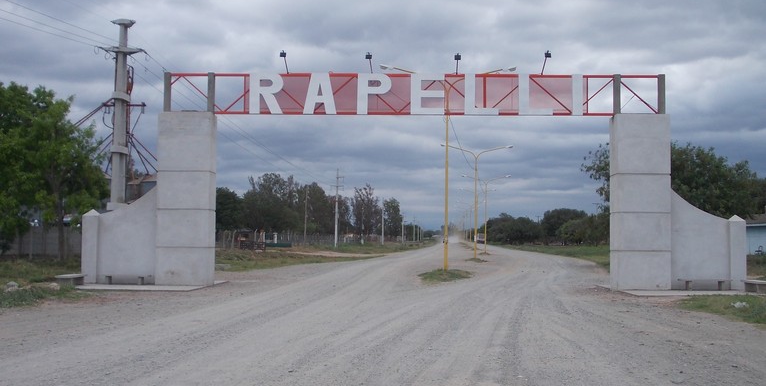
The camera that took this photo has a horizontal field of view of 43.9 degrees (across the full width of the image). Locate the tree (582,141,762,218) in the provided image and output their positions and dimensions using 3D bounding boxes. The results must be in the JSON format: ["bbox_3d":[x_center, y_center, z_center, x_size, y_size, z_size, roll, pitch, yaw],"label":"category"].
[{"bbox_3d":[17.625,0.577,57.831,10.244,7.321,8.707,0,-3,17],"label":"tree"}]

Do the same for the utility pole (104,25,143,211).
[{"bbox_3d":[-12.594,-2.487,45.726,1.800,11.869,1.100,0,-3,-1],"label":"utility pole"}]

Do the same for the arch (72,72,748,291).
[{"bbox_3d":[0.744,-0.379,27.281,18.906,6.129,0.950,0,-3,3],"label":"arch"}]

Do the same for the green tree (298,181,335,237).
[{"bbox_3d":[-12.978,3.916,184.724,7.002,11.929,7.002,1,-3,-4],"label":"green tree"}]

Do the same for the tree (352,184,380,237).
[{"bbox_3d":[-3.955,4.889,224.681,6.623,13.815,6.623,0,-3,-1],"label":"tree"}]

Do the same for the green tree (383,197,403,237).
[{"bbox_3d":[2.601,7.613,264.718,5.572,12.175,5.572,0,-3,1],"label":"green tree"}]

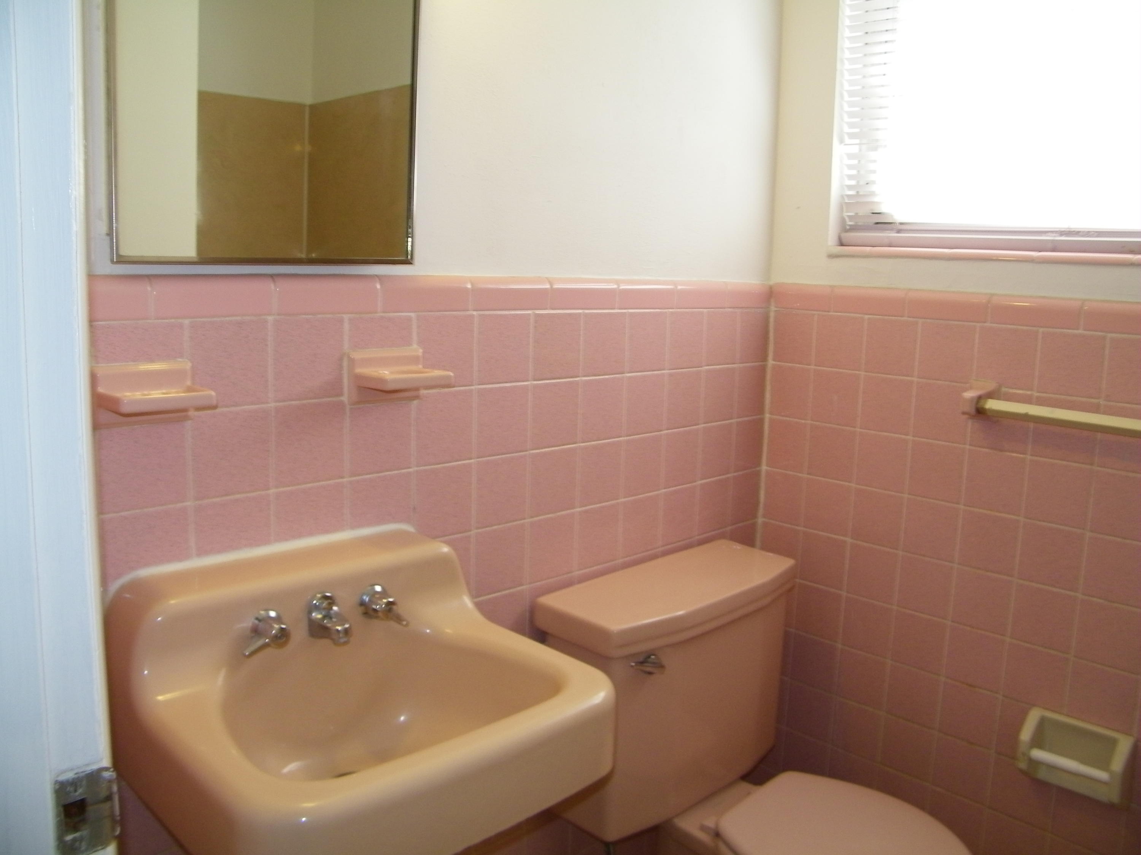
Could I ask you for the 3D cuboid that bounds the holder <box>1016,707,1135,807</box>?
[{"bbox_3d":[0.855,0.554,1.568,0.050,0.108,0.160,-7,13,-44],"label":"holder"}]

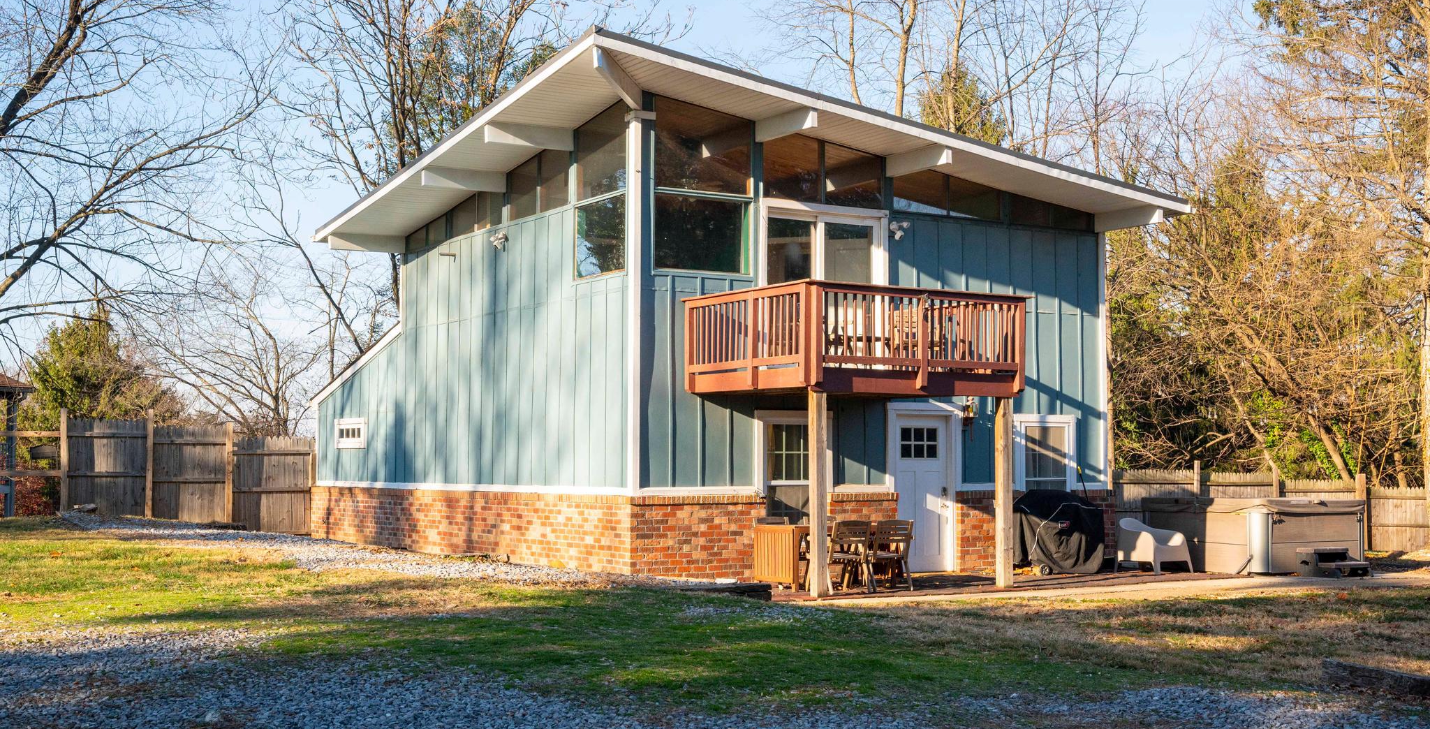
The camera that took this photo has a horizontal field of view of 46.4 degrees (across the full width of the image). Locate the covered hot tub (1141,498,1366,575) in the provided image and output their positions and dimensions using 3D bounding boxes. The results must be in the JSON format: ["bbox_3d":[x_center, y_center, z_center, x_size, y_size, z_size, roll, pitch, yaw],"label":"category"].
[{"bbox_3d":[7.438,2.318,22.989,2.100,0.930,2.060,2,-4,-33],"label":"covered hot tub"}]

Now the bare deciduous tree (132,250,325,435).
[{"bbox_3d":[-10.300,0.400,35.500,4.300,5.700,4.200,1,-4,-14],"label":"bare deciduous tree"}]

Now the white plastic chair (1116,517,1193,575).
[{"bbox_3d":[5.685,2.329,21.540,0.760,0.710,0.670,2,-4,-33],"label":"white plastic chair"}]

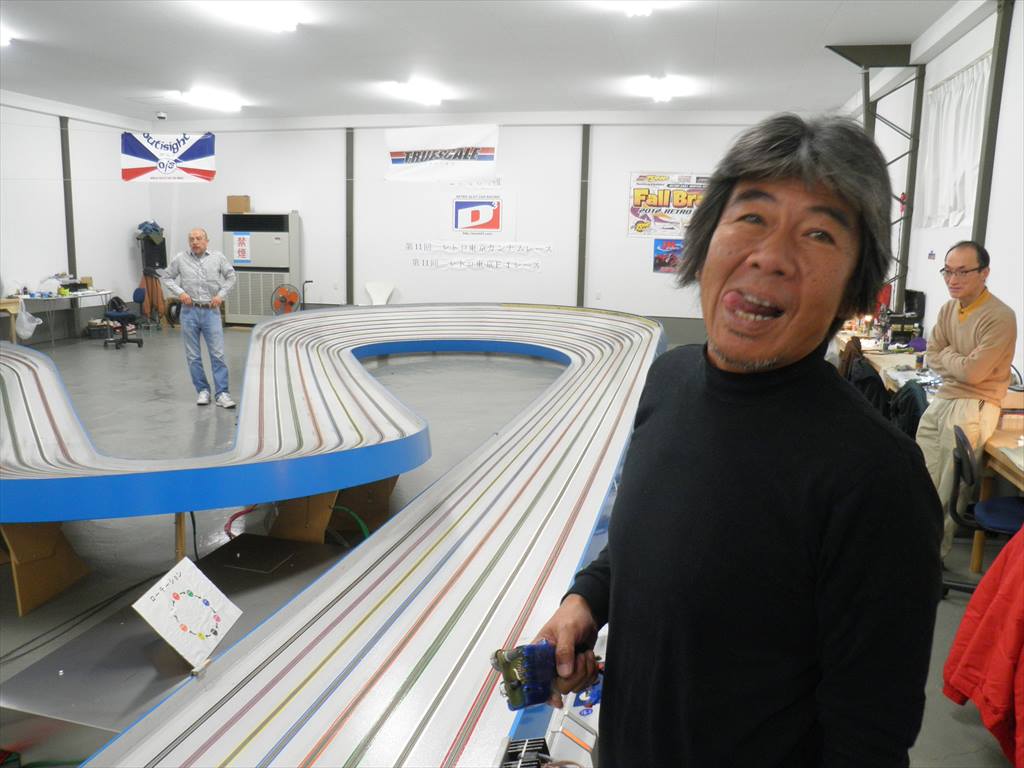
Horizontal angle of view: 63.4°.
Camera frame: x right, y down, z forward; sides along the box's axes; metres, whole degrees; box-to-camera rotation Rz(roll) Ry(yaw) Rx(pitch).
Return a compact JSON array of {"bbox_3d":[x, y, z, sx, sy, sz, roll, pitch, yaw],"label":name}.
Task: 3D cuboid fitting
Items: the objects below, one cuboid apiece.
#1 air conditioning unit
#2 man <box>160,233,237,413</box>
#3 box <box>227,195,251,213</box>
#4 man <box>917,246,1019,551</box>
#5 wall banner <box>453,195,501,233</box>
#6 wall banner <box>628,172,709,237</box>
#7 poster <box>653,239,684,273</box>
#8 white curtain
[{"bbox_3d":[-4.238,-1.924,14.160,1.210,1.910,0.410,3,10,12],"label":"air conditioning unit"},{"bbox_3d":[-3.039,-0.644,8.053,0.700,1.690,0.420,-2,10,-18],"label":"man"},{"bbox_3d":[-4.586,-3.030,14.028,0.370,0.300,0.270,3,10,12],"label":"box"},{"bbox_3d":[2.041,0.201,3.769,0.460,1.680,0.520,-4,11,-29],"label":"man"},{"bbox_3d":[-0.567,-2.733,13.339,0.810,0.610,0.020,3,10,12],"label":"wall banner"},{"bbox_3d":[2.546,-2.733,12.655,1.480,0.960,0.020,3,10,12],"label":"wall banner"},{"bbox_3d":[2.450,-1.975,12.805,0.500,0.500,0.020,3,10,12],"label":"poster"},{"bbox_3d":[3.741,-1.987,7.090,0.100,1.300,1.750,3,10,12],"label":"white curtain"}]

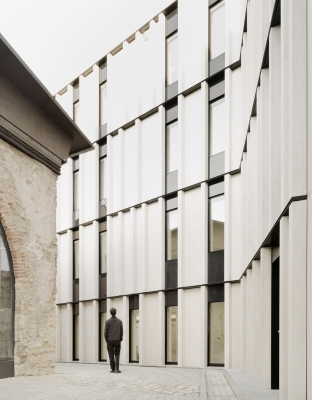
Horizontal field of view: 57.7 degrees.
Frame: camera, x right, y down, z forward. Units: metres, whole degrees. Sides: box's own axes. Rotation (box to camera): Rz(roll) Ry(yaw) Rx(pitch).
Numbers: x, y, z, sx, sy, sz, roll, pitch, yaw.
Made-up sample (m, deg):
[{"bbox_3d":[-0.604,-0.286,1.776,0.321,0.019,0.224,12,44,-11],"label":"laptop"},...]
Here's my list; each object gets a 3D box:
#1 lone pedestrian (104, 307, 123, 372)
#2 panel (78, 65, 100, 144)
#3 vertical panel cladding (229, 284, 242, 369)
[{"bbox_3d":[-1.119,3.744,7.550,0.500,1.730,0.320,0,0,-6],"label":"lone pedestrian"},{"bbox_3d":[-3.016,-4.233,12.657,1.237,3.076,0.180,0,0,33],"label":"panel"},{"bbox_3d":[2.537,3.997,9.022,0.434,2.794,0.150,0,0,33],"label":"vertical panel cladding"}]

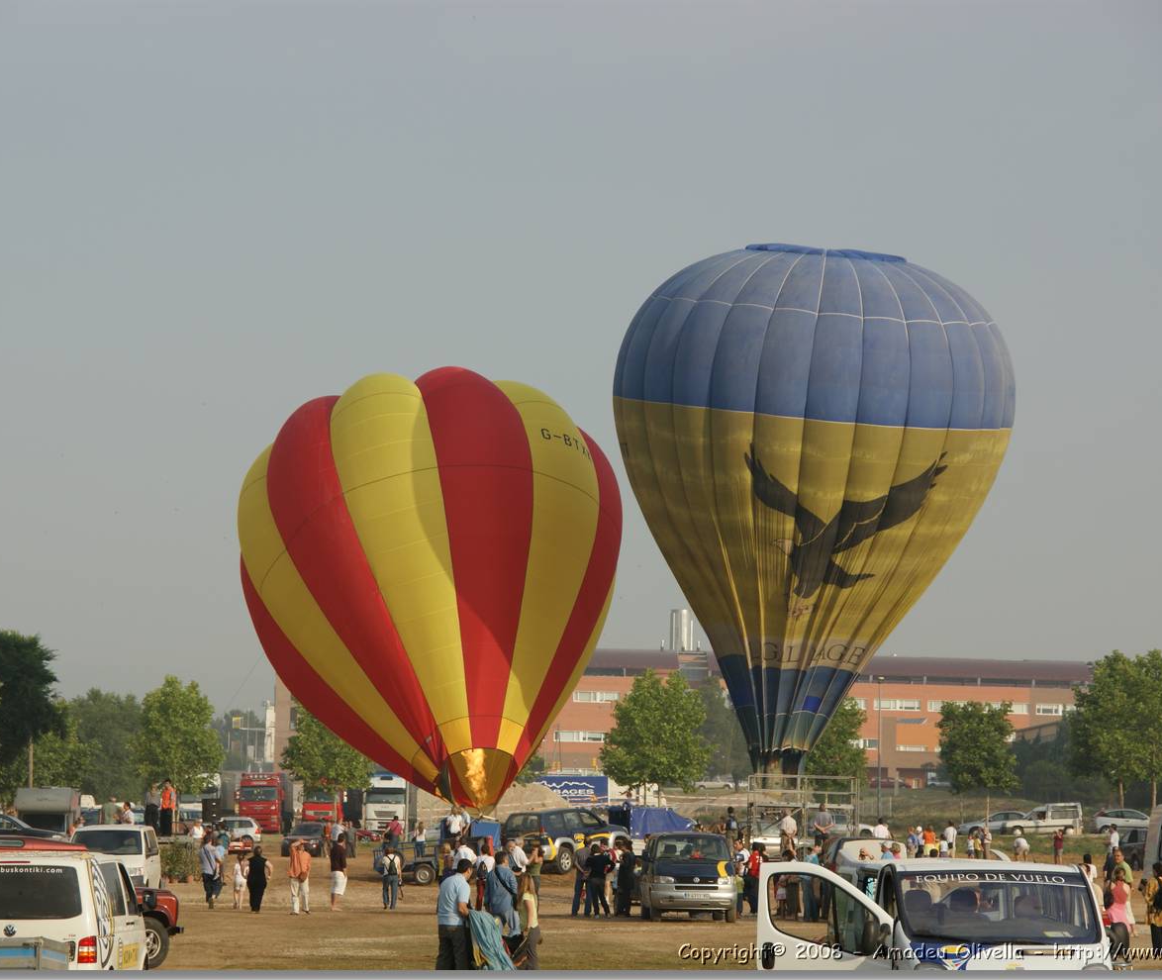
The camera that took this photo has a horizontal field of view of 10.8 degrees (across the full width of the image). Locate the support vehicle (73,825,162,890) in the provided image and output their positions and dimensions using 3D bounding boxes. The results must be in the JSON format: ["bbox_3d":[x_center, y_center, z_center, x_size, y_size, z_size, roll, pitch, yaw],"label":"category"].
[{"bbox_3d":[-10.340,8.360,135.800,1.850,1.940,4.720,0,-3,0],"label":"support vehicle"}]

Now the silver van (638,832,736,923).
[{"bbox_3d":[2.310,8.280,132.400,1.860,1.940,4.790,0,-3,-3],"label":"silver van"}]

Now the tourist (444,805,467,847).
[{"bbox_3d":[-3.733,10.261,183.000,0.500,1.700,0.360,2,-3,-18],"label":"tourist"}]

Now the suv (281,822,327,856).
[{"bbox_3d":[-12.755,16.577,292.000,1.860,1.690,4.600,0,-3,12],"label":"suv"}]

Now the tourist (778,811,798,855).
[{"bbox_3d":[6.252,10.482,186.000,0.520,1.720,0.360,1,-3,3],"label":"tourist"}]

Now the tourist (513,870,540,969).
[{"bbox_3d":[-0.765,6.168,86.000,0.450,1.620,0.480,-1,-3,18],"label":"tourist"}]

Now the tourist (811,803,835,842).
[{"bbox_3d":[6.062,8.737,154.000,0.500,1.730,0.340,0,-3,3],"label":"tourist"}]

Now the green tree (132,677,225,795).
[{"bbox_3d":[-21.335,13.994,325.000,4.900,8.300,4.900,1,-3,0],"label":"green tree"}]

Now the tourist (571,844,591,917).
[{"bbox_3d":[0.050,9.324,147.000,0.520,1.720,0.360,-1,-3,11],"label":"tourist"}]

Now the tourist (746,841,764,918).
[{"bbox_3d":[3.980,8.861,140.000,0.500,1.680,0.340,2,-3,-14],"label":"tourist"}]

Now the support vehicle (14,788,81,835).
[{"bbox_3d":[-21.436,13.376,246.000,2.250,3.000,5.900,0,-3,-2],"label":"support vehicle"}]

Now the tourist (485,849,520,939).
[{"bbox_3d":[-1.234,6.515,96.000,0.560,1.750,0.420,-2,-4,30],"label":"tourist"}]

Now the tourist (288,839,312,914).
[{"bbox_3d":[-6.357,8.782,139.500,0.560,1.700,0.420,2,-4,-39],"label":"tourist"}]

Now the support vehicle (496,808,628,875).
[{"bbox_3d":[-0.456,10.070,176.500,1.820,1.860,4.650,-1,0,34],"label":"support vehicle"}]

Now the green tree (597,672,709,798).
[{"bbox_3d":[3.723,12.963,312.000,5.500,7.500,5.500,0,-3,0],"label":"green tree"}]

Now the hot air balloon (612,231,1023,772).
[{"bbox_3d":[9.370,2.325,250.000,16.400,24.400,16.400,1,-3,-6],"label":"hot air balloon"}]

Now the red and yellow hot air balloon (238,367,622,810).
[{"bbox_3d":[-5.712,4.030,242.000,15.100,17.600,15.100,-11,-12,-2],"label":"red and yellow hot air balloon"}]

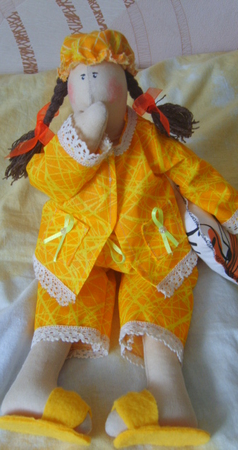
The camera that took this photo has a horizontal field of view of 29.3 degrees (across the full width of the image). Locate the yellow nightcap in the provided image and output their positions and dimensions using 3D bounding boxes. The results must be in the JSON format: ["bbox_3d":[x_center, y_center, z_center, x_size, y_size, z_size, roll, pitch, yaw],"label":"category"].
[{"bbox_3d":[-0.029,-0.227,0.605,0.095,0.085,0.058,-5,83,14],"label":"yellow nightcap"}]

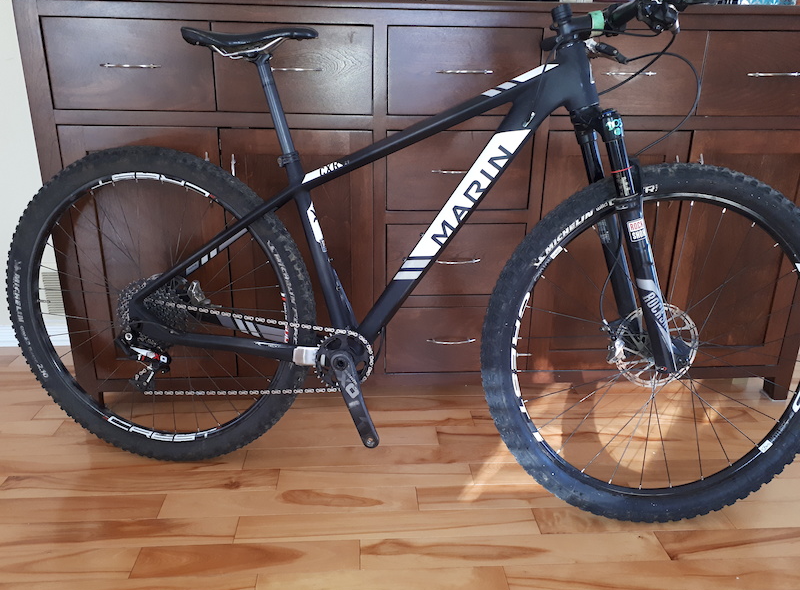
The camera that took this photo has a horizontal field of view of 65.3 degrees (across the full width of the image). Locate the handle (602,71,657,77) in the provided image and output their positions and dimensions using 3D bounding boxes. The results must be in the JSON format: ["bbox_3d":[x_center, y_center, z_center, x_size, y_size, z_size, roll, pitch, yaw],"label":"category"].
[{"bbox_3d":[0.542,-0.520,1.469,0.133,0.011,0.029,-1,19,-4],"label":"handle"}]

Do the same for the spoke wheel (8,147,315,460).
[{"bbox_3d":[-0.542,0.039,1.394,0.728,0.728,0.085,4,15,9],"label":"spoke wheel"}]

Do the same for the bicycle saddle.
[{"bbox_3d":[-0.287,-0.493,1.221,0.268,0.062,0.138,4,15,9],"label":"bicycle saddle"}]

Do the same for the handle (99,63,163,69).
[{"bbox_3d":[-0.598,-0.508,1.387,0.133,0.011,0.029,-1,19,-4],"label":"handle"}]

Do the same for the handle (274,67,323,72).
[{"bbox_3d":[-0.242,-0.511,1.413,0.133,0.011,0.029,-1,19,-4],"label":"handle"}]

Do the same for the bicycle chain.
[{"bbox_3d":[-0.319,0.134,1.337,0.545,0.230,0.016,4,15,9],"label":"bicycle chain"}]

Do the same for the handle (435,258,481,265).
[{"bbox_3d":[0.139,-0.086,1.587,0.133,0.011,0.029,-1,19,-4],"label":"handle"}]

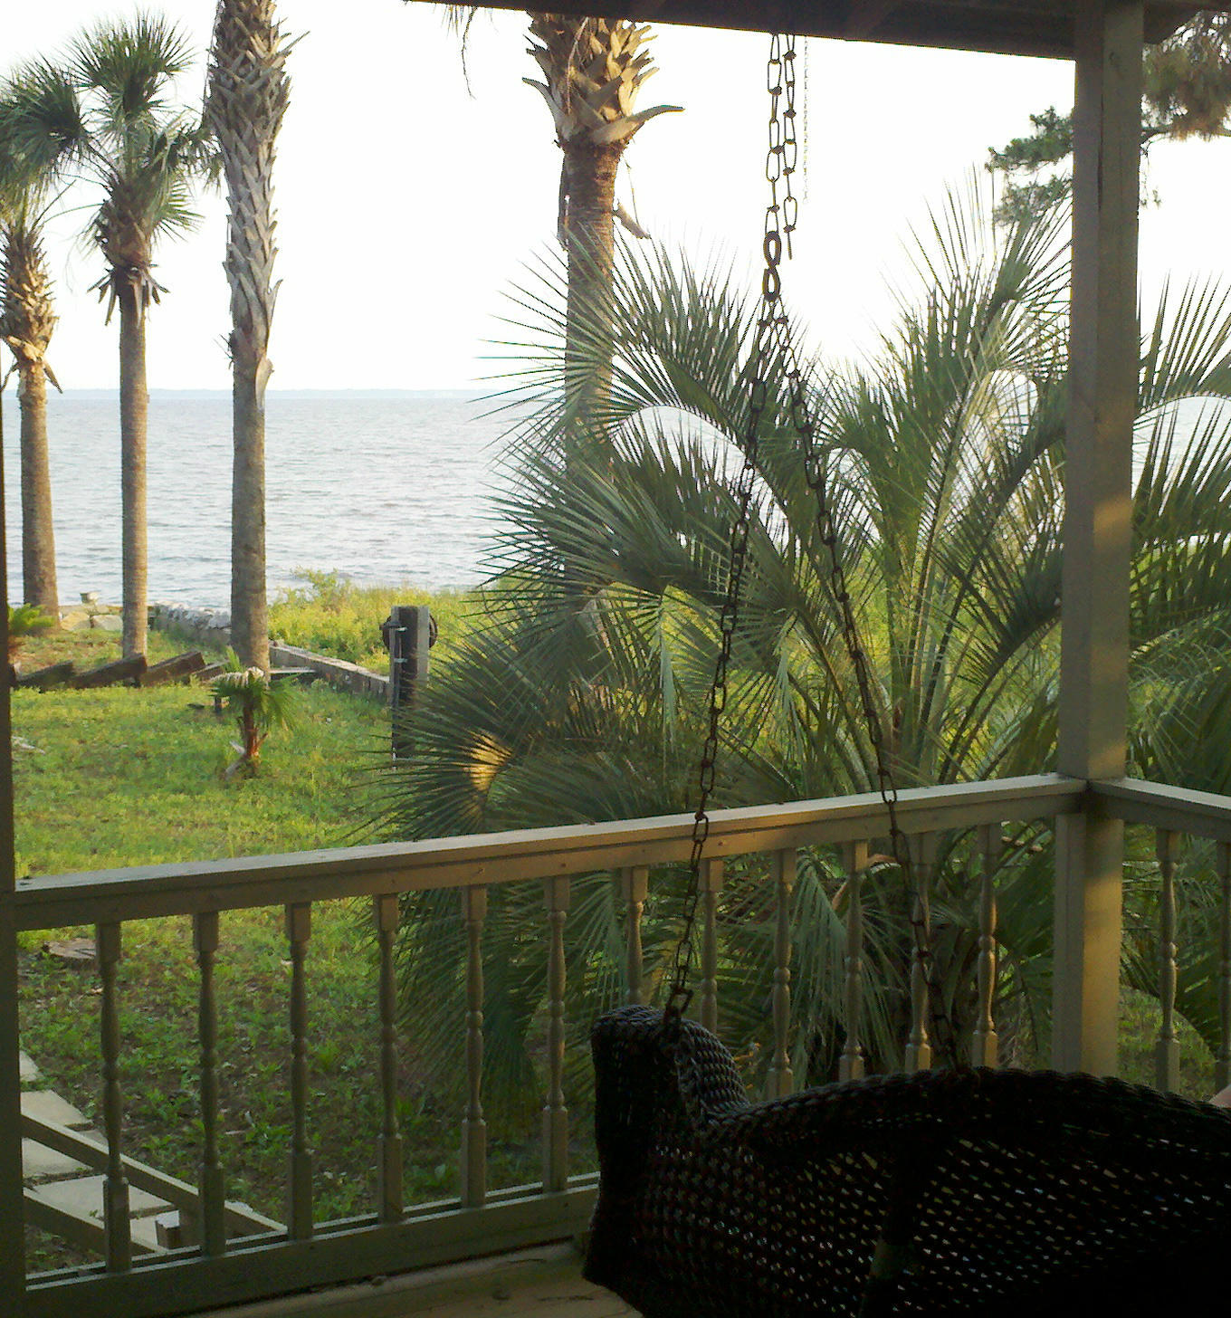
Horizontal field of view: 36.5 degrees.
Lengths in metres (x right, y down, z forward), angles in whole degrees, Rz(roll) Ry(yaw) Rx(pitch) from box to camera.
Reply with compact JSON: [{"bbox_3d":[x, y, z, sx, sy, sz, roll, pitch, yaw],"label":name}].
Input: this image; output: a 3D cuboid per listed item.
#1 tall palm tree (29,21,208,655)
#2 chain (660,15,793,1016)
[{"bbox_3d":[-6.036,-3.862,22.883,2.600,7.802,2.600,0,8,0],"label":"tall palm tree"},{"bbox_3d":[0.136,-0.196,2.443,0.110,1.420,0.280,-4,9,-26],"label":"chain"}]

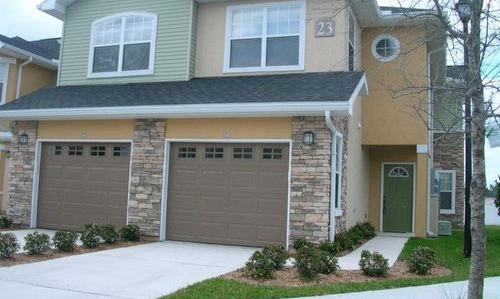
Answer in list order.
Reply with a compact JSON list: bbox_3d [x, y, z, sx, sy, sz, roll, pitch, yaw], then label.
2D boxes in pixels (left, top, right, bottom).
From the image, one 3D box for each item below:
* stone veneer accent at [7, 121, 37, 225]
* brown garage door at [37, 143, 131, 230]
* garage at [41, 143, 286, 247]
[{"bbox_3d":[-5.523,0.586,13.128,0.740,2.600,0.300,1,-6,20],"label":"stone veneer accent"},{"bbox_3d":[-3.928,0.879,12.508,2.660,2.120,0.130,1,-6,20],"label":"brown garage door"},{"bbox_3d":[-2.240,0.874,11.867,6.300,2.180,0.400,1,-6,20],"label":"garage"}]

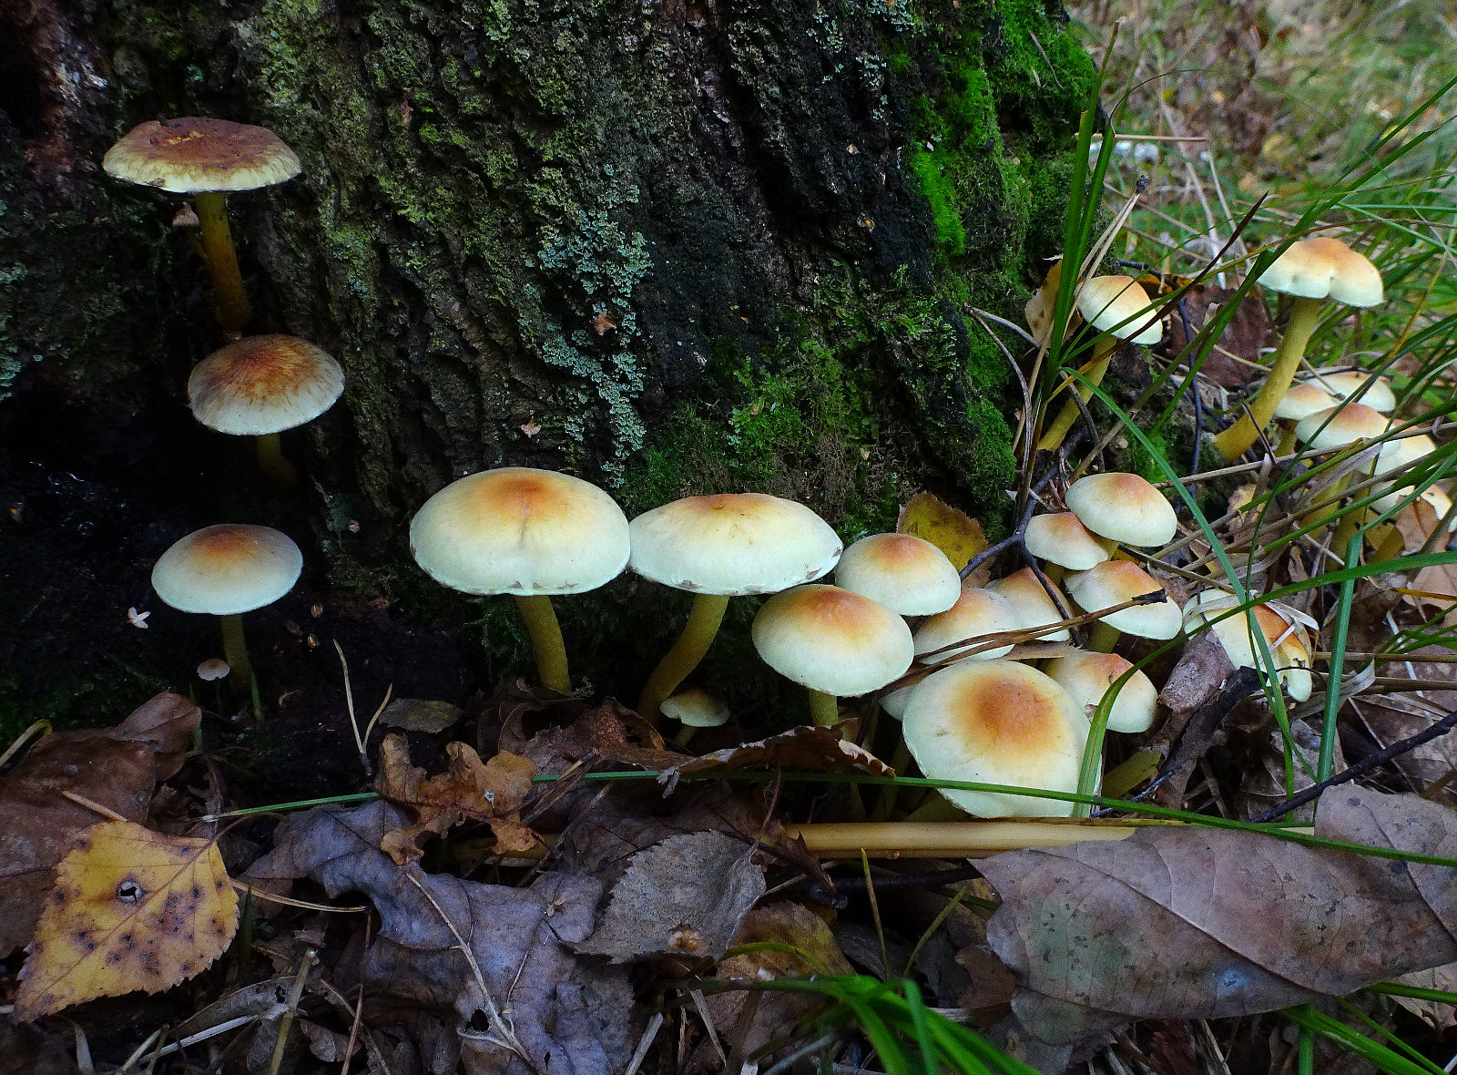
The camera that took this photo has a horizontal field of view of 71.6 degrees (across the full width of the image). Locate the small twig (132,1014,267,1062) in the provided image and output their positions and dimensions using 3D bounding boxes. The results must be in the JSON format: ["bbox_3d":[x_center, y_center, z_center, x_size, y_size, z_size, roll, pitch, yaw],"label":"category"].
[{"bbox_3d":[-0.111,0.106,0.213,0.025,0.002,0.002,-12,32,-20],"label":"small twig"}]

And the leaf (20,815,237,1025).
[{"bbox_3d":[-0.130,0.081,0.215,0.045,0.009,0.052,21,26,7],"label":"leaf"}]

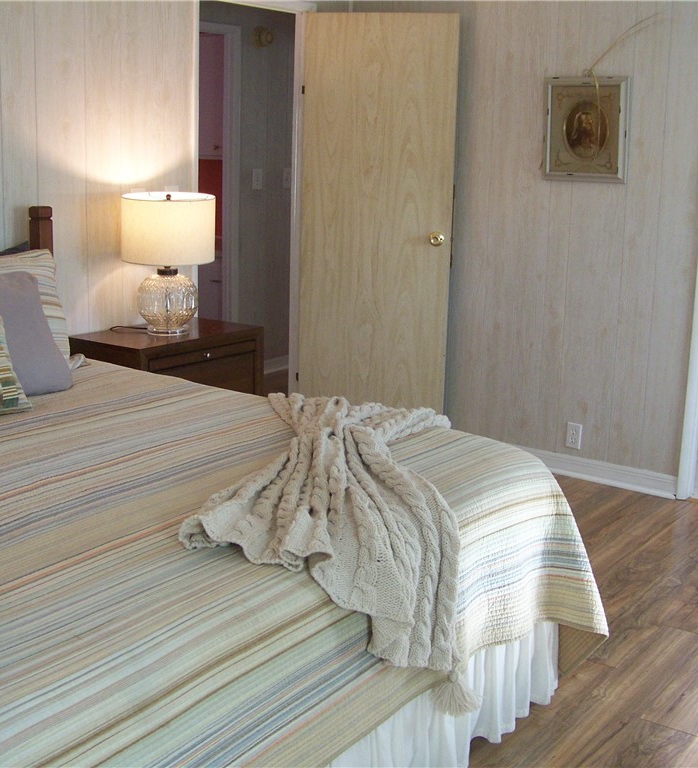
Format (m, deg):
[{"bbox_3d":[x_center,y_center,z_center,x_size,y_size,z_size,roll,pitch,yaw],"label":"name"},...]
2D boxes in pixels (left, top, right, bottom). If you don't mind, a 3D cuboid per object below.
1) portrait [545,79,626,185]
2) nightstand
[{"bbox_3d":[1.001,-1.075,4.511,0.375,0.429,0.035,10,15,34],"label":"portrait"},{"bbox_3d":[-0.696,0.153,4.188,0.370,0.715,0.660,10,15,34],"label":"nightstand"}]

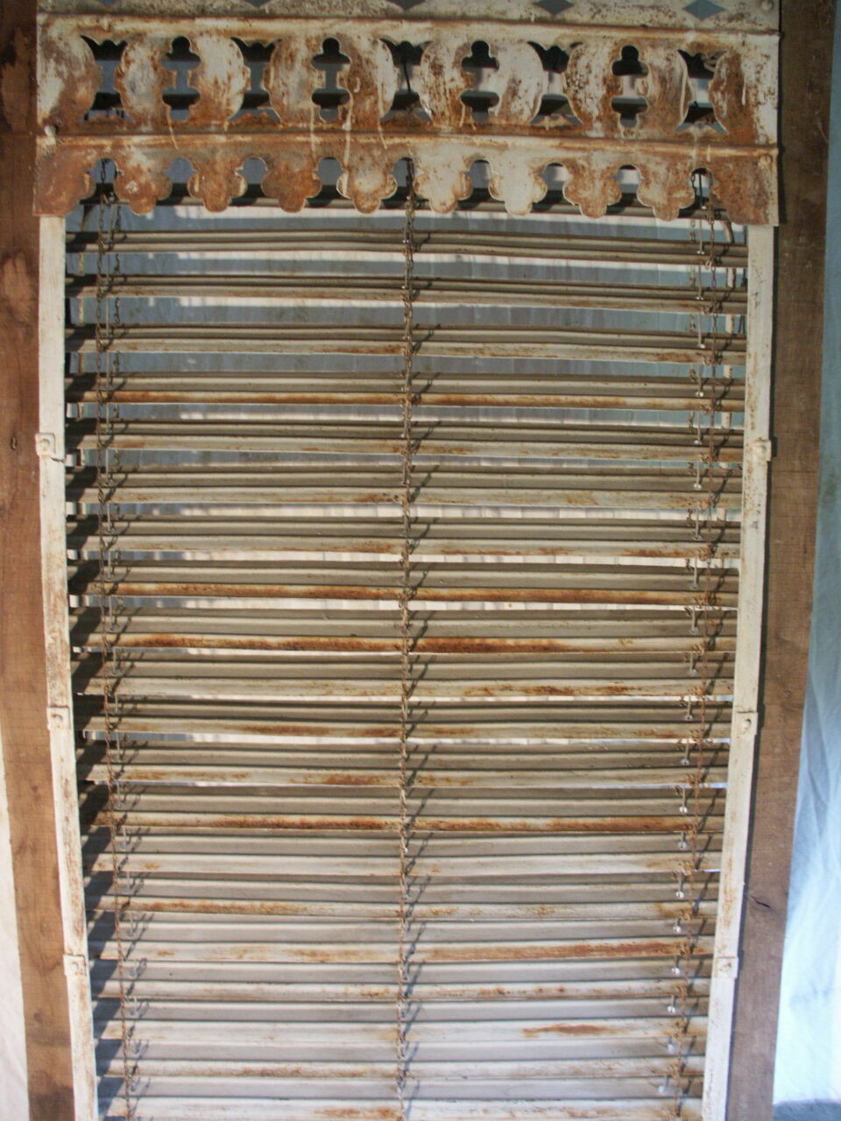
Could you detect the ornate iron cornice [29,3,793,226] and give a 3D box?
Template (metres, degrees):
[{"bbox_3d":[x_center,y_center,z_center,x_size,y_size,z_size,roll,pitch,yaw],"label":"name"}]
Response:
[{"bbox_3d":[-0.017,-0.578,1.171,0.950,0.266,0.050,1,7,0],"label":"ornate iron cornice"}]

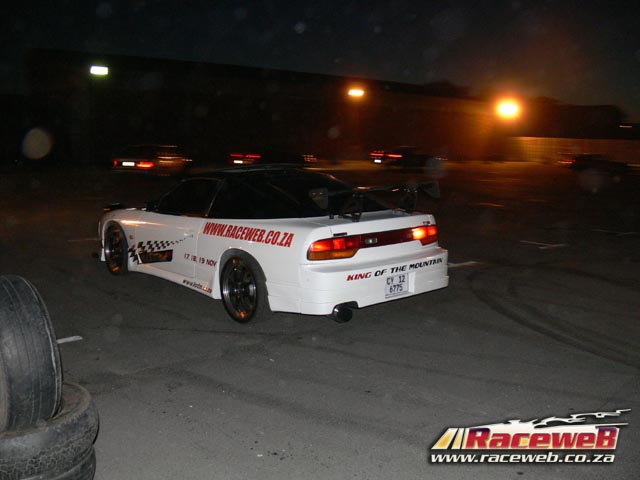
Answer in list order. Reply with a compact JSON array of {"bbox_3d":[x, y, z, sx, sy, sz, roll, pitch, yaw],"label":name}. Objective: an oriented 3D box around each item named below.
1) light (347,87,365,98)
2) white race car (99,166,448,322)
[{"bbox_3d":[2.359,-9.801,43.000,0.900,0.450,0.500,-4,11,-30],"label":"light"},{"bbox_3d":[-0.884,-0.136,7.046,1.740,1.290,4.510,-7,12,-42],"label":"white race car"}]

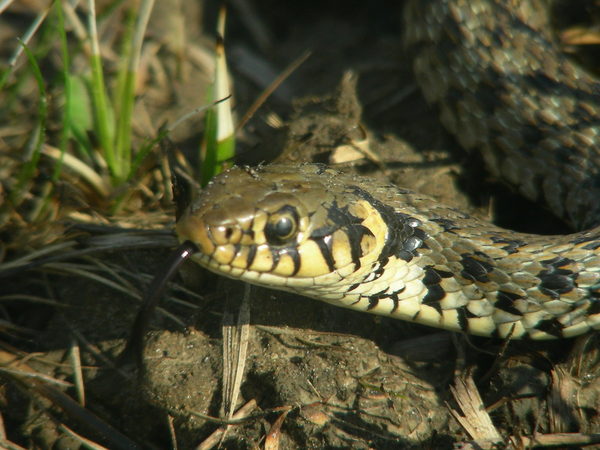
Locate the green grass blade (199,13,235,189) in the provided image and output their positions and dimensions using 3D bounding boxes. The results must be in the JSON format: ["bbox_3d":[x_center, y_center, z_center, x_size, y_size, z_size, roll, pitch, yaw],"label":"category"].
[{"bbox_3d":[-0.016,-0.024,1.255,0.006,0.037,0.004,3,20,-1],"label":"green grass blade"}]

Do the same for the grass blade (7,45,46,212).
[{"bbox_3d":[-0.052,-0.019,1.250,0.007,0.034,0.004,0,20,0],"label":"grass blade"}]

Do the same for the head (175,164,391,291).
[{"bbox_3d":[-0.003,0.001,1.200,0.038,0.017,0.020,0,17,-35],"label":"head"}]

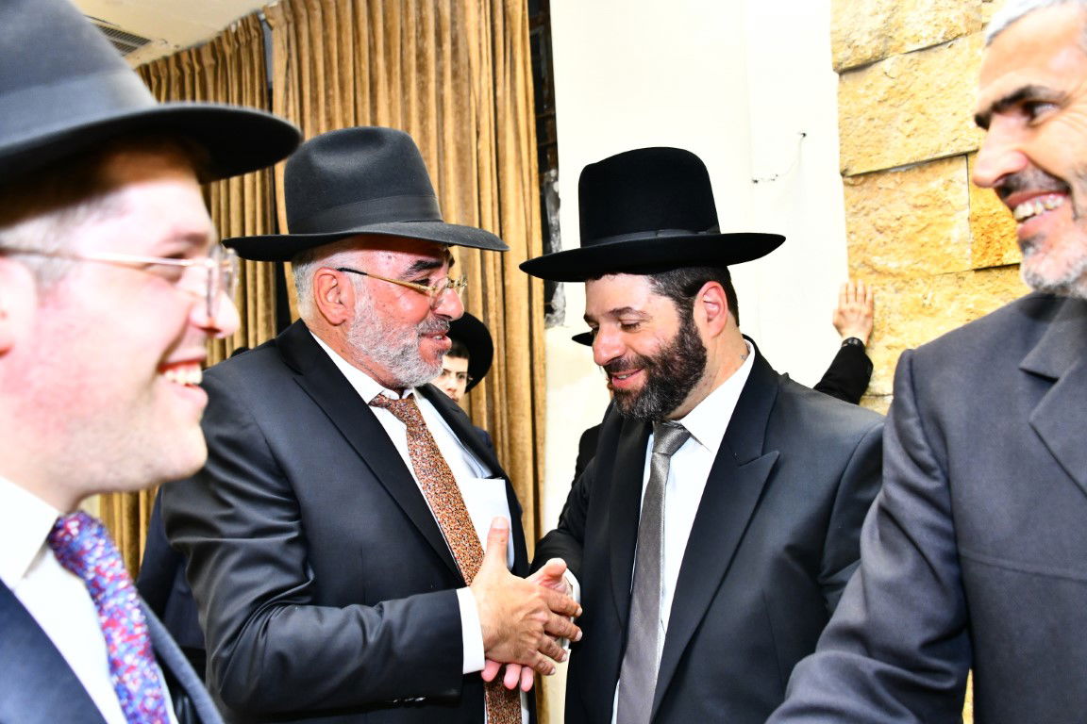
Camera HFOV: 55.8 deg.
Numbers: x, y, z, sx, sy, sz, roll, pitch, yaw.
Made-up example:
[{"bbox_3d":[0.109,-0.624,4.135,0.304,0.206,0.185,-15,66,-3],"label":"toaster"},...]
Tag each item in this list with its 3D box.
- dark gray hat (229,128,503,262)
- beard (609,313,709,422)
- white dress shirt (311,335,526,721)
[{"bbox_3d":[-0.221,-0.208,1.280,0.350,0.150,0.310,0,2,15],"label":"dark gray hat"},{"bbox_3d":[0.135,0.008,1.280,0.110,0.135,0.145,-20,10,-30],"label":"beard"},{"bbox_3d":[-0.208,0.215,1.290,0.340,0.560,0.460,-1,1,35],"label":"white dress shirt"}]

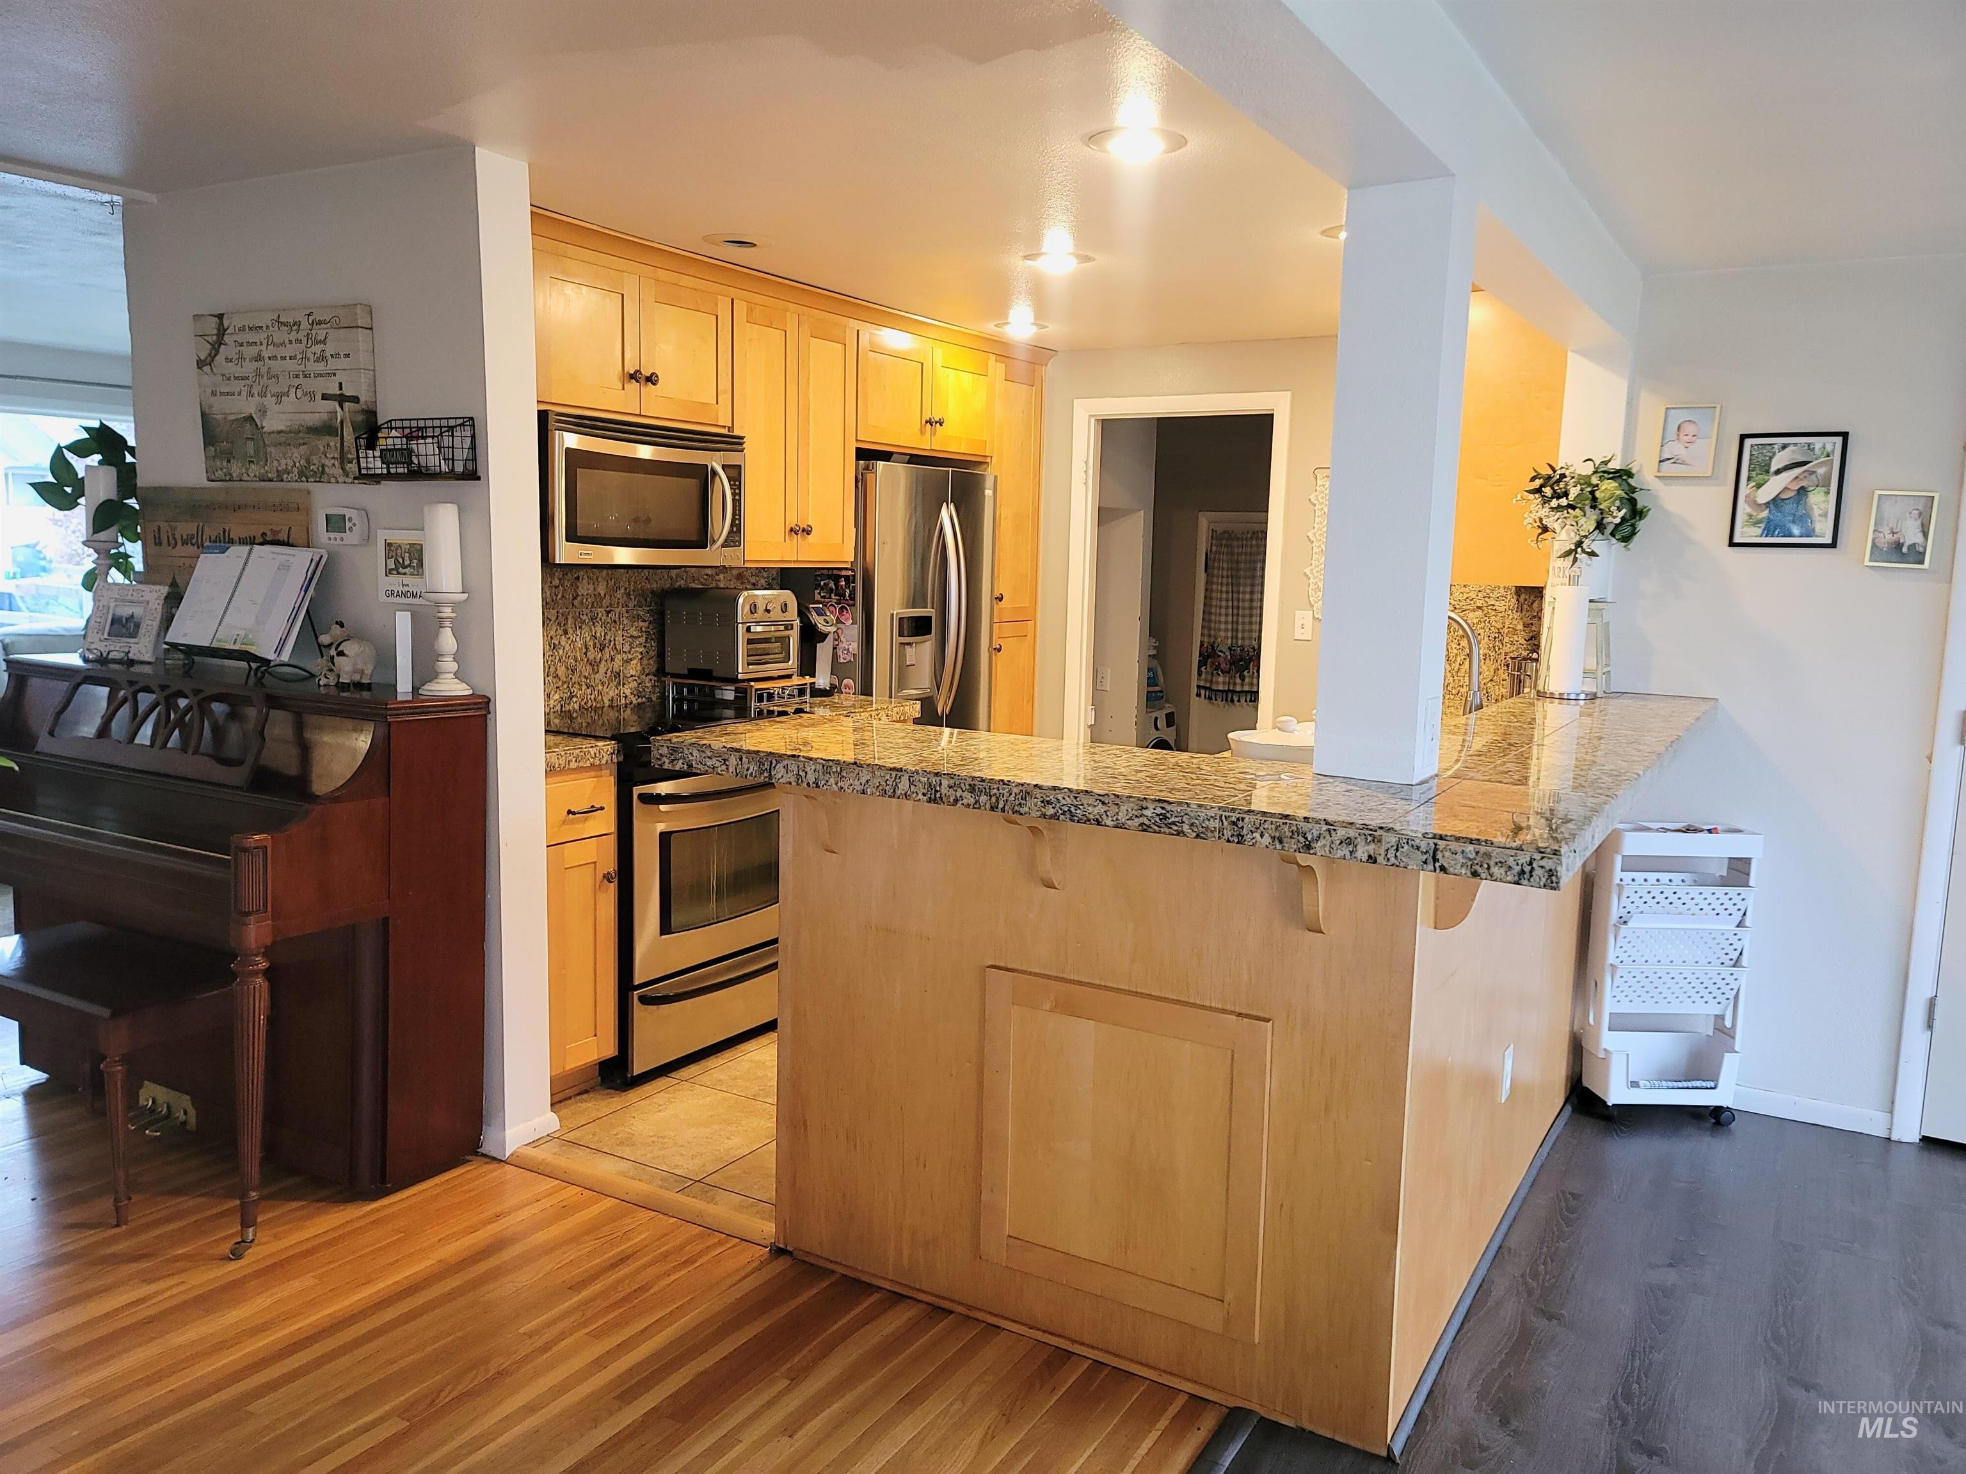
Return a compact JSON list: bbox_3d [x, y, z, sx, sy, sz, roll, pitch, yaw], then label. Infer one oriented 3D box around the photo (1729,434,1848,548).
[{"bbox_3d":[2.079,-0.637,3.660,0.245,0.292,0.020,6,8,30],"label":"photo"}]

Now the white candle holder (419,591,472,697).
[{"bbox_3d":[-1.204,-0.212,3.175,0.113,0.226,0.113,5,8,28],"label":"white candle holder"}]

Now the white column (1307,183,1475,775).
[{"bbox_3d":[0.617,-0.372,2.147,0.152,0.871,0.122,6,8,30],"label":"white column"}]

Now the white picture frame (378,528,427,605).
[{"bbox_3d":[-1.309,-0.384,3.231,0.181,0.168,0.020,6,9,29],"label":"white picture frame"}]

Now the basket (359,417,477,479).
[{"bbox_3d":[-1.276,-0.650,3.184,0.275,0.135,0.110,5,8,28],"label":"basket"}]

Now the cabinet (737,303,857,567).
[{"bbox_3d":[-0.740,-0.974,4.659,0.333,0.795,0.625,6,8,30],"label":"cabinet"}]

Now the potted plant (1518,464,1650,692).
[{"bbox_3d":[1.599,-0.424,3.786,0.320,0.620,0.290,6,8,30],"label":"potted plant"}]

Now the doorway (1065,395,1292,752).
[{"bbox_3d":[0.795,-0.355,5.967,0.972,2.095,0.130,6,8,30],"label":"doorway"}]

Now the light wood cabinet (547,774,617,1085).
[{"bbox_3d":[-1.267,0.494,3.746,0.600,0.880,0.240,6,8,30],"label":"light wood cabinet"}]

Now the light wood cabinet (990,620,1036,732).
[{"bbox_3d":[-0.088,0.040,6.069,0.460,1.075,0.427,6,8,30],"label":"light wood cabinet"}]

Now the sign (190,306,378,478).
[{"bbox_3d":[-1.692,-0.823,3.441,0.621,0.406,0.032,5,8,28],"label":"sign"}]

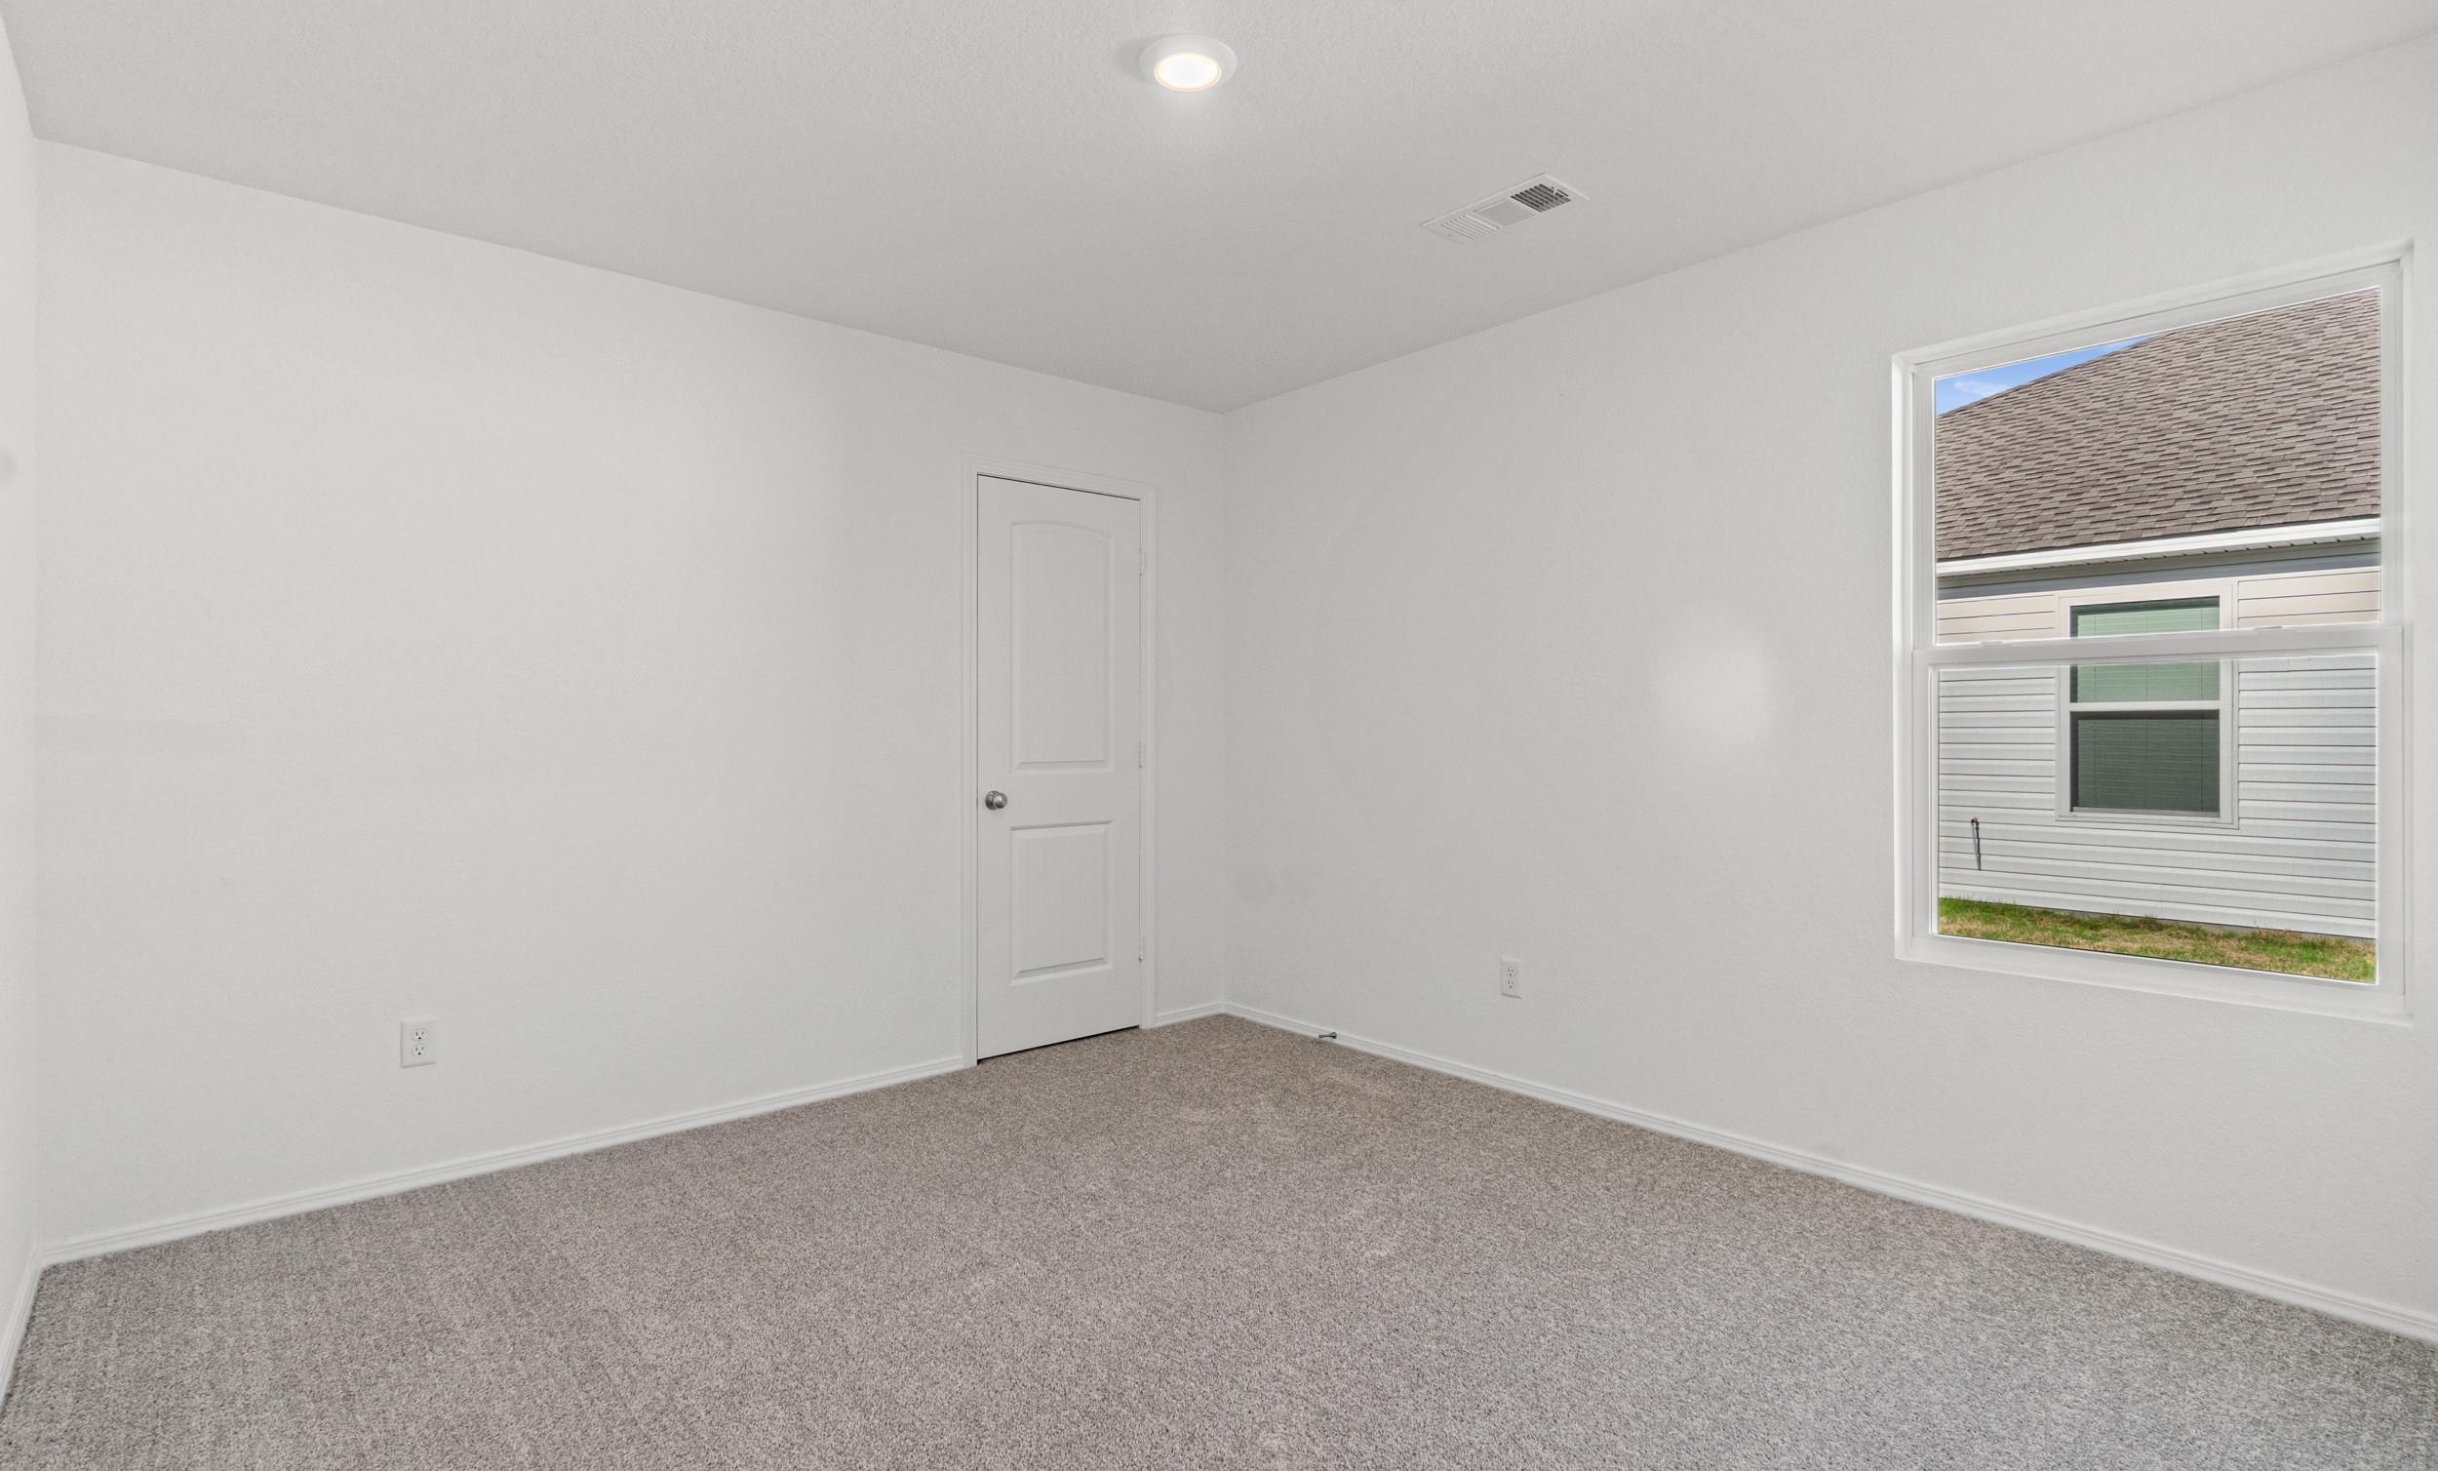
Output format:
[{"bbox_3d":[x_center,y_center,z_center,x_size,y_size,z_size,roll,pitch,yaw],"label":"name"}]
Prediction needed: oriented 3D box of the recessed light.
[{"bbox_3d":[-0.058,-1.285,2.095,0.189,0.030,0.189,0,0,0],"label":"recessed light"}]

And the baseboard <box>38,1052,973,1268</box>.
[{"bbox_3d":[-1.705,1.117,3.004,2.154,0.050,0.014,0,0,-39],"label":"baseboard"}]

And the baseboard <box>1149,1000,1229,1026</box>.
[{"bbox_3d":[-0.111,1.110,4.290,0.346,0.050,0.014,0,0,-39],"label":"baseboard"}]

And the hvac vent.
[{"bbox_3d":[0.708,-1.293,2.699,0.178,0.020,0.344,0,0,-42],"label":"hvac vent"}]

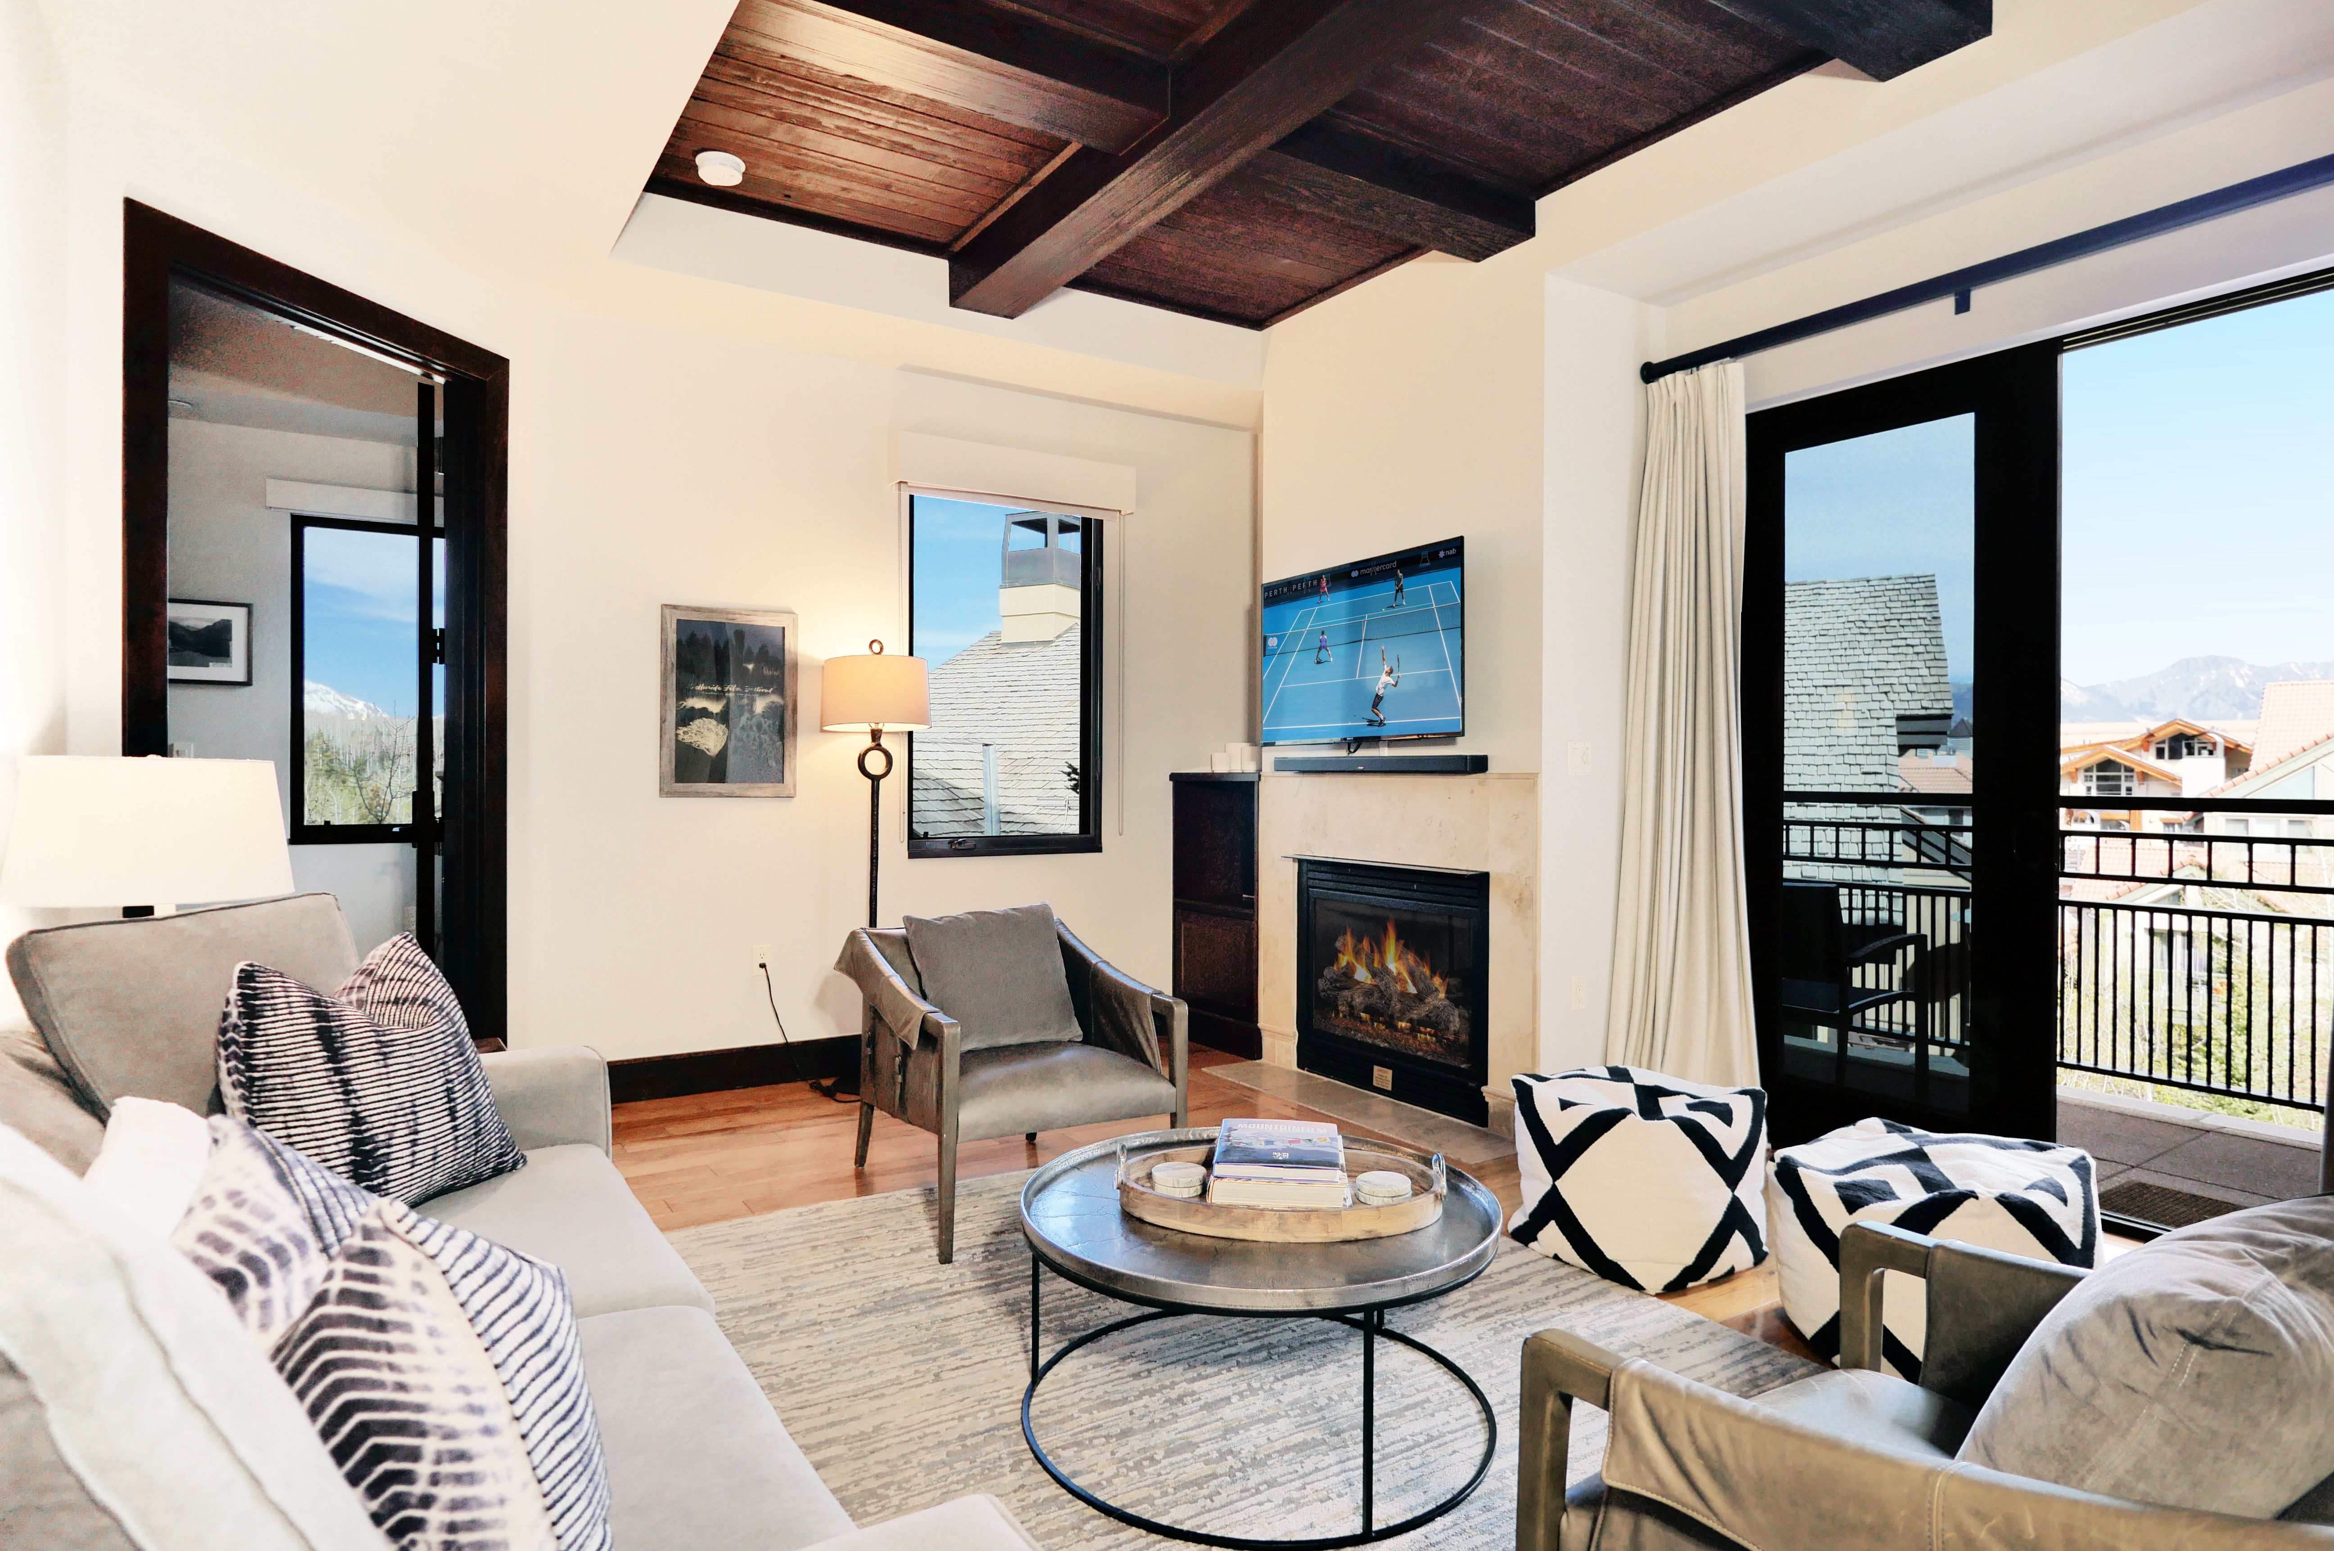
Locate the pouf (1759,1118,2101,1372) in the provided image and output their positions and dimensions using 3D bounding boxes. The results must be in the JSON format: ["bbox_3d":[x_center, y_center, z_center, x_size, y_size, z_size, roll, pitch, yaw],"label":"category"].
[{"bbox_3d":[1.571,0.990,2.410,0.408,0.413,0.408,0,0,-28],"label":"pouf"}]

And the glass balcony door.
[{"bbox_3d":[2.201,-0.007,3.620,0.060,2.420,0.940,0,0,-36],"label":"glass balcony door"}]

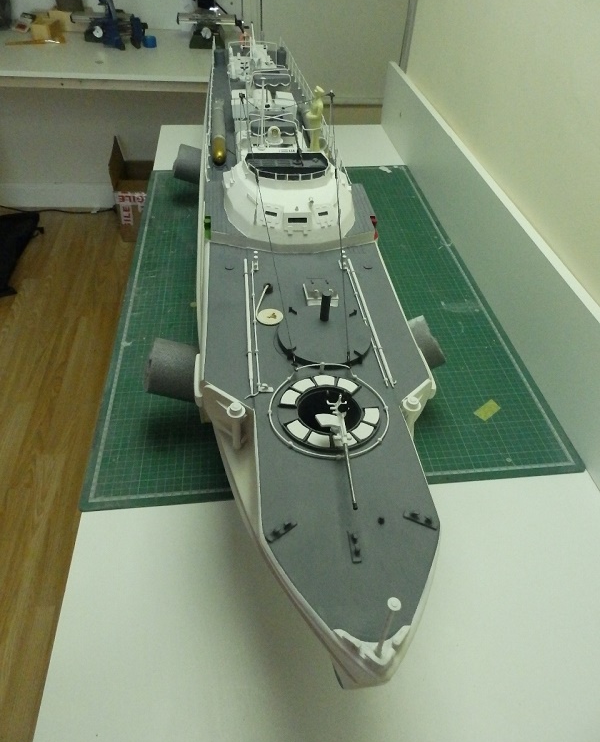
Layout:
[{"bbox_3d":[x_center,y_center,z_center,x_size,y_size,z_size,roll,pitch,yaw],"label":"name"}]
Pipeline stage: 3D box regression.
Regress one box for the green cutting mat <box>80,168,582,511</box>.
[{"bbox_3d":[0.006,-0.173,0.912,0.600,0.003,0.900,-3,45,-5],"label":"green cutting mat"}]

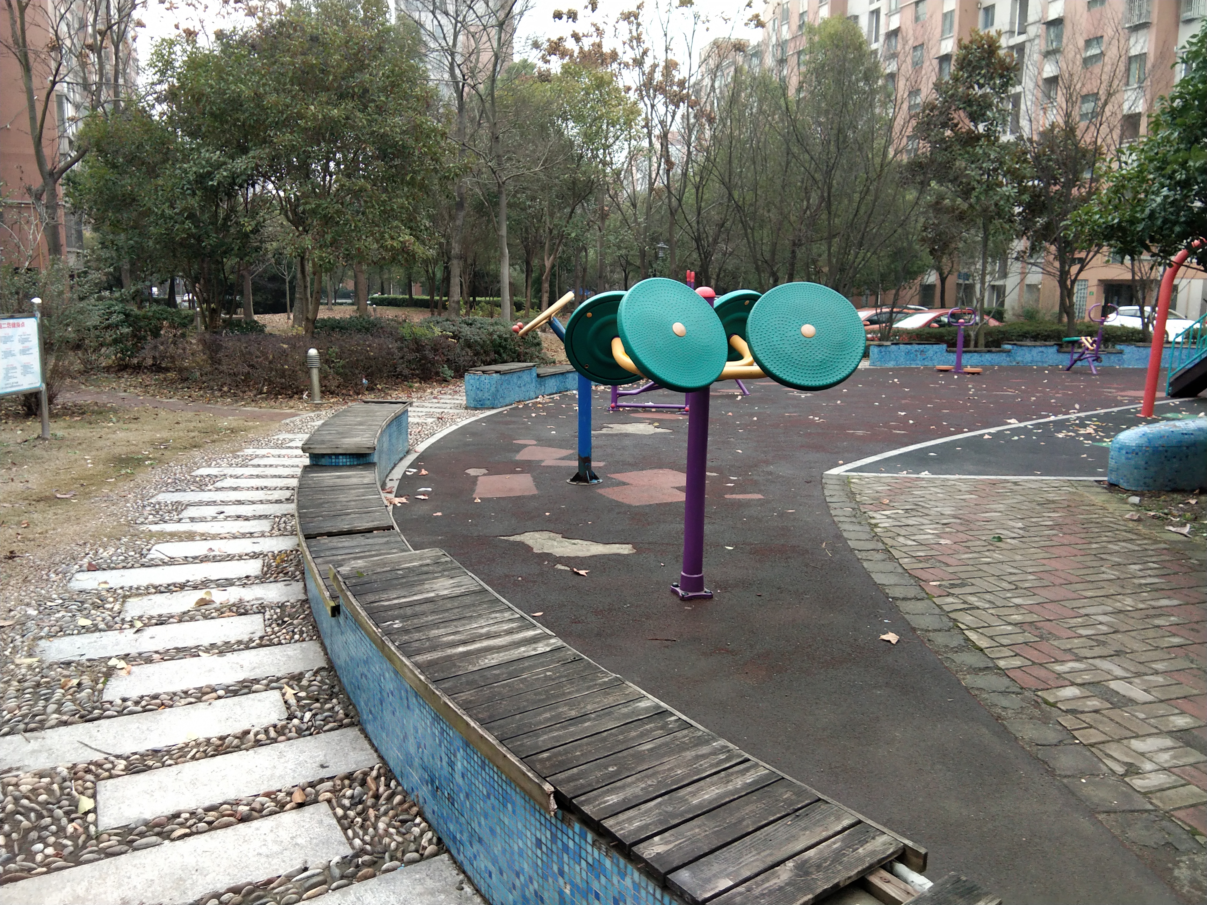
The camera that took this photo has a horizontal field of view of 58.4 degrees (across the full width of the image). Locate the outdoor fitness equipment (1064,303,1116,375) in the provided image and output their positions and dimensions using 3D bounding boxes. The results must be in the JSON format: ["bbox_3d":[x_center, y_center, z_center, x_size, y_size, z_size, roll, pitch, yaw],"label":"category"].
[{"bbox_3d":[8.311,-1.975,18.399,0.520,1.240,0.980,-7,12,-40],"label":"outdoor fitness equipment"}]

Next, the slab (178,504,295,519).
[{"bbox_3d":[-2.274,0.399,6.951,0.800,0.060,0.300,-1,10,-11],"label":"slab"}]

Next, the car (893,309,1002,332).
[{"bbox_3d":[10.900,-4.030,35.700,4.500,1.460,1.780,-3,10,-21],"label":"car"}]

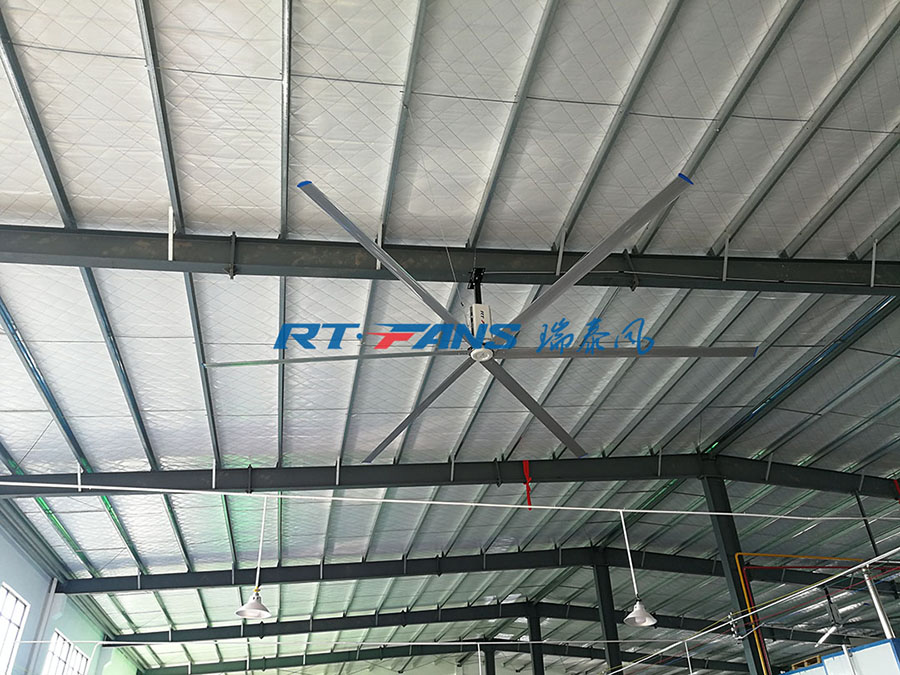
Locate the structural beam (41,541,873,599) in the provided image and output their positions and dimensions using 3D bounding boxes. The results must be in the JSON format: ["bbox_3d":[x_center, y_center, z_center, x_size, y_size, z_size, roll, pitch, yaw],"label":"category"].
[{"bbox_3d":[2.377,8.077,24.260,29.036,1.659,0.280,5,-35,-11],"label":"structural beam"}]

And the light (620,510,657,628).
[{"bbox_3d":[2.106,2.628,8.176,0.370,1.268,0.370,5,-35,-11],"label":"light"}]

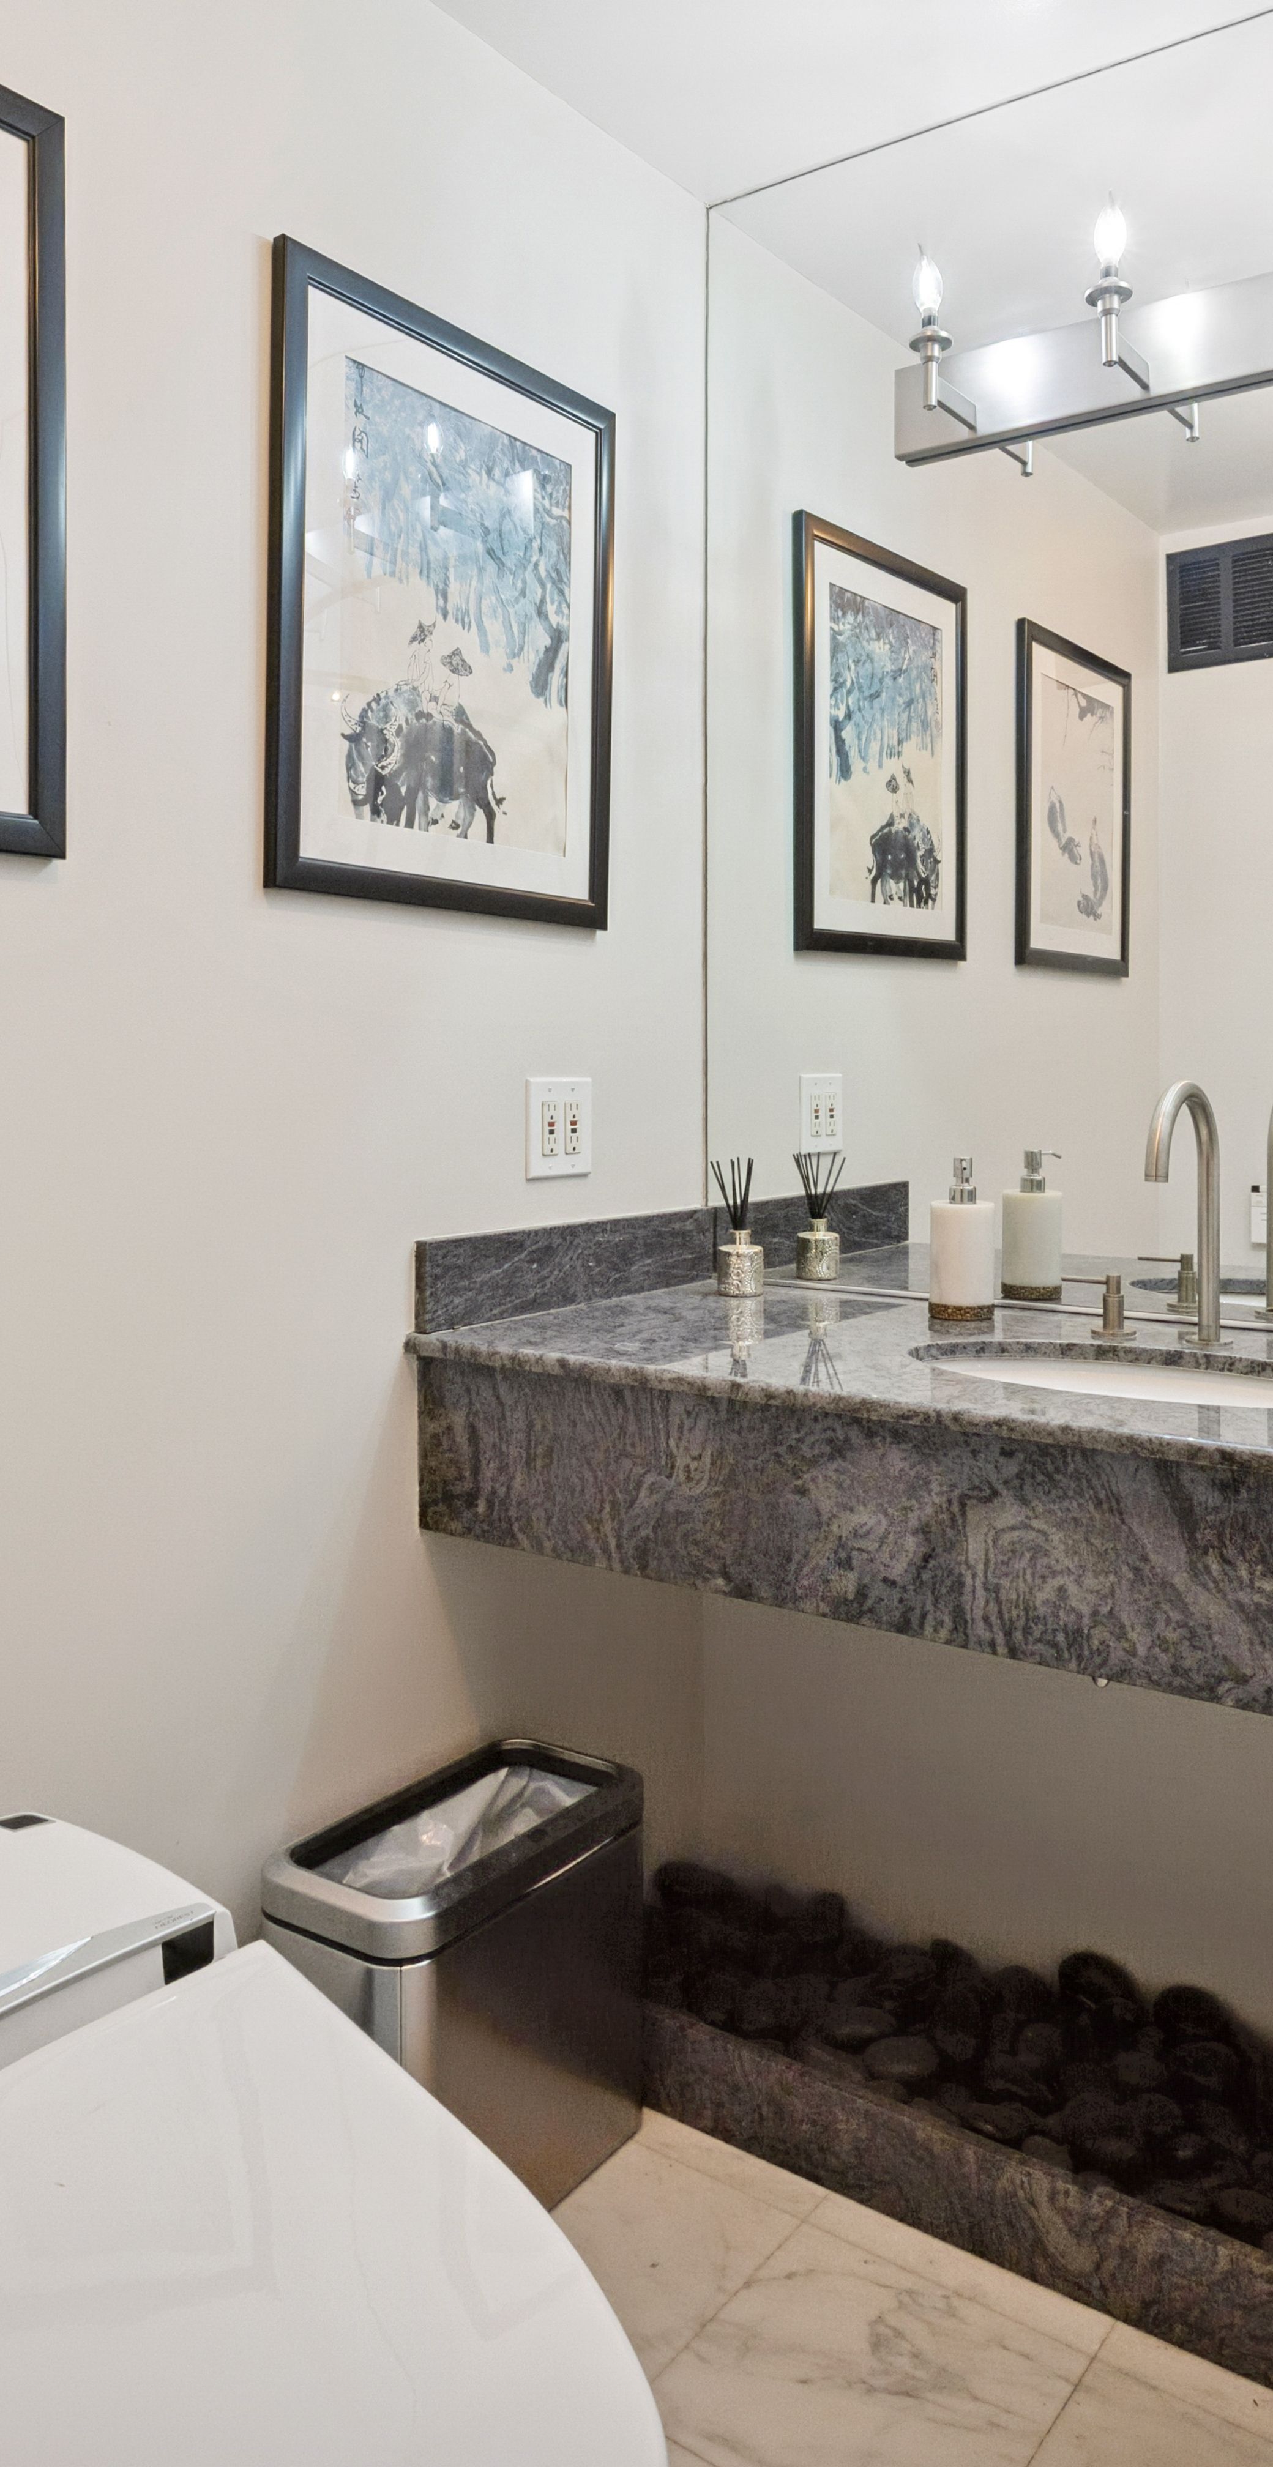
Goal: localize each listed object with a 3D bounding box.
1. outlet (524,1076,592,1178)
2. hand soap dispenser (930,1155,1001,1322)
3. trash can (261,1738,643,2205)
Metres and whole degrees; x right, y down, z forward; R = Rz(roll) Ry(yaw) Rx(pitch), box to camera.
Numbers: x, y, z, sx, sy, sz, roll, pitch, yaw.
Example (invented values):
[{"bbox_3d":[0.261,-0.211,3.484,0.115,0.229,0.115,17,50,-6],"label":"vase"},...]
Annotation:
[{"bbox_3d":[-0.090,-0.132,2.032,0.009,0.124,0.125,4,6,36],"label":"outlet"},{"bbox_3d":[0.389,0.009,1.955,0.077,0.192,0.083,1,5,11],"label":"hand soap dispenser"},{"bbox_3d":[-0.173,0.803,1.721,0.206,0.385,0.385,4,6,36],"label":"trash can"}]

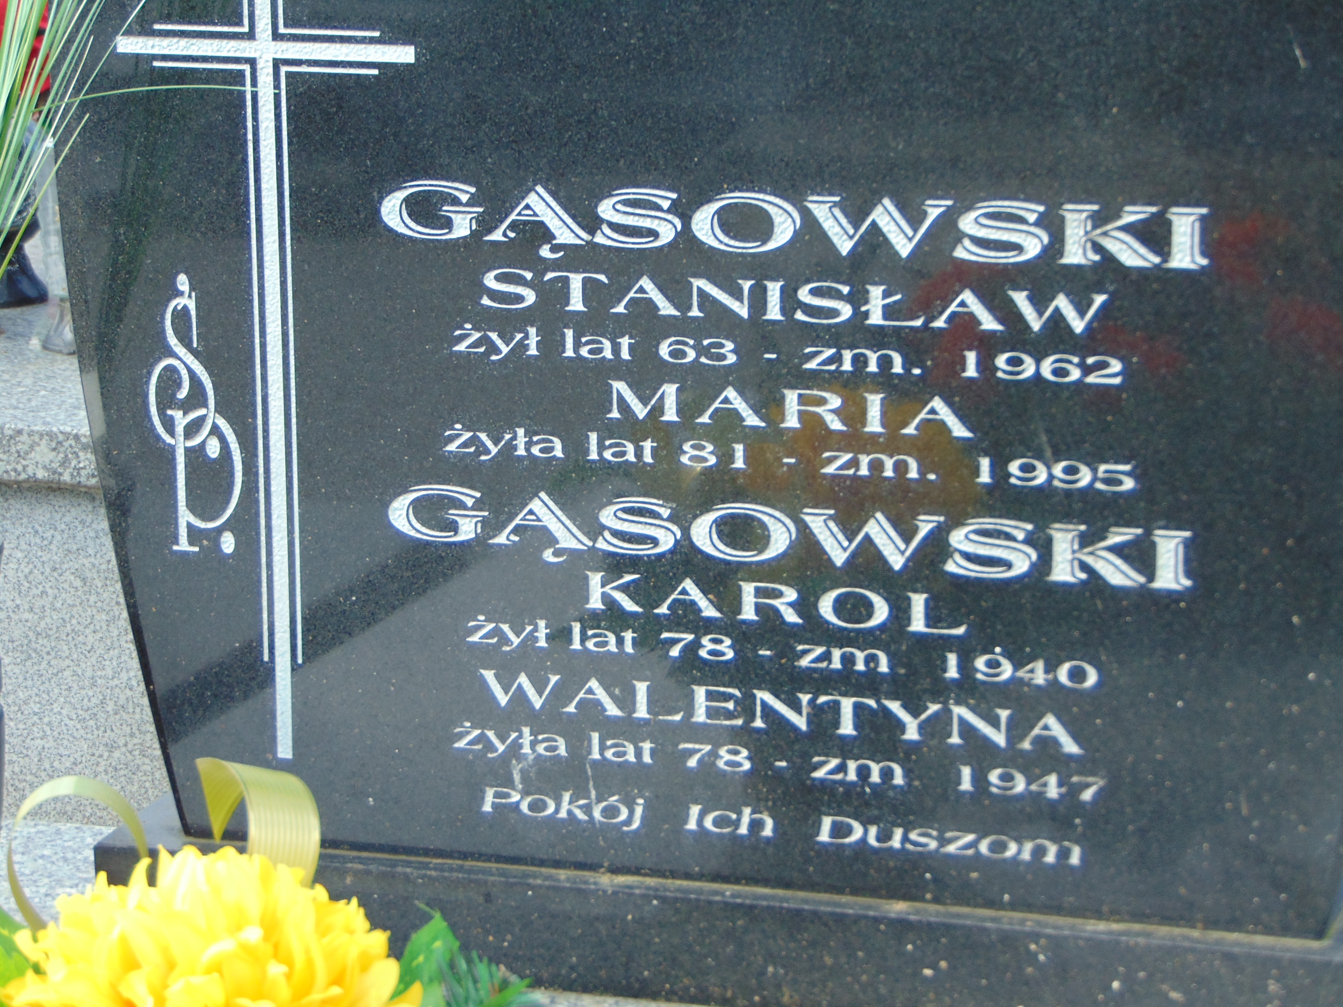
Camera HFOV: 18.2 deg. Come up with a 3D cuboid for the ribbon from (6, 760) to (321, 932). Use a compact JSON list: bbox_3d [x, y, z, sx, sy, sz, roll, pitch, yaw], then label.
[{"bbox_3d":[-0.255,0.176,2.100,0.155,0.075,0.075,1,26,0],"label":"ribbon"}]

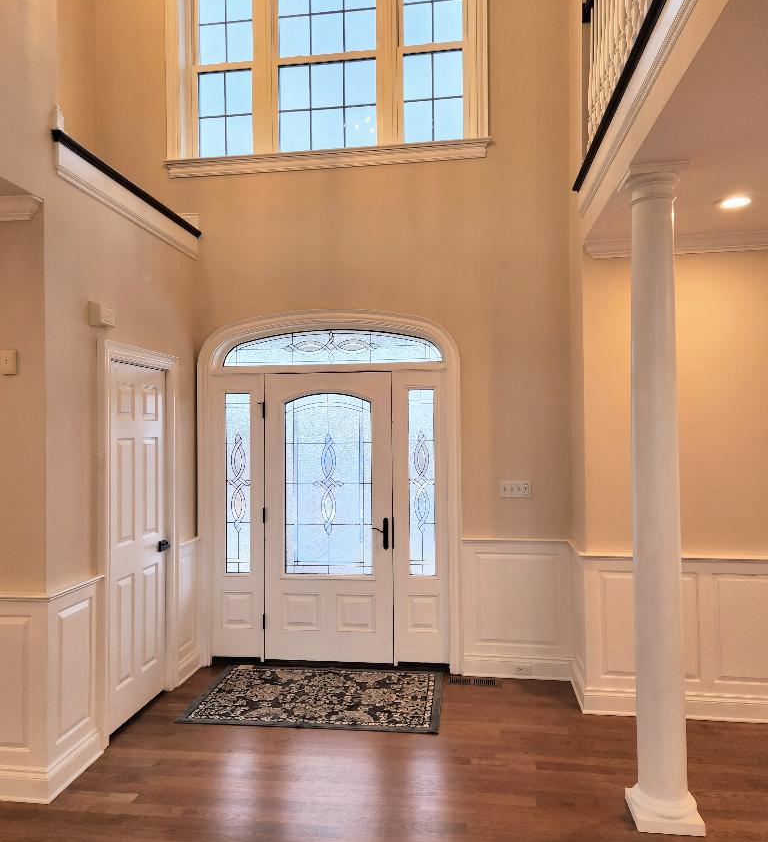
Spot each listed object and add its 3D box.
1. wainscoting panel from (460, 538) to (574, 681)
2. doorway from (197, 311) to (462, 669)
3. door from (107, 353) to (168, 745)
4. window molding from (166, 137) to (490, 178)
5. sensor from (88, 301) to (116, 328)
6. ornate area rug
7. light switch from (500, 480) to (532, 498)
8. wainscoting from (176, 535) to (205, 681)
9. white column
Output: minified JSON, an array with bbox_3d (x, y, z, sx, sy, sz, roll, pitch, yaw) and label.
[{"bbox_3d":[0.890,1.250,4.526,0.725,0.909,0.041,-1,-1,8],"label":"wainscoting panel"},{"bbox_3d":[-0.389,0.479,4.778,1.858,2.480,0.148,-1,-1,8],"label":"doorway"},{"bbox_3d":[-1.470,0.690,3.986,0.040,2.030,0.773,-1,-1,8],"label":"door"},{"bbox_3d":[-0.418,-1.817,4.728,2.305,0.100,0.077,-1,-1,8],"label":"window molding"},{"bbox_3d":[-1.465,-0.546,3.552,0.059,0.120,0.181,-1,-1,8],"label":"sensor"},{"bbox_3d":[-0.386,1.706,4.238,1.480,0.010,0.931,-1,-1,8],"label":"ornate area rug"},{"bbox_3d":[0.883,0.457,4.553,0.204,0.117,0.011,-1,-1,8],"label":"light switch"},{"bbox_3d":[-1.314,1.271,4.615,0.041,0.907,0.387,-1,-1,8],"label":"wainscoting"},{"bbox_3d":[1.173,0.308,2.905,0.257,2.741,0.258,-1,-1,8],"label":"white column"}]

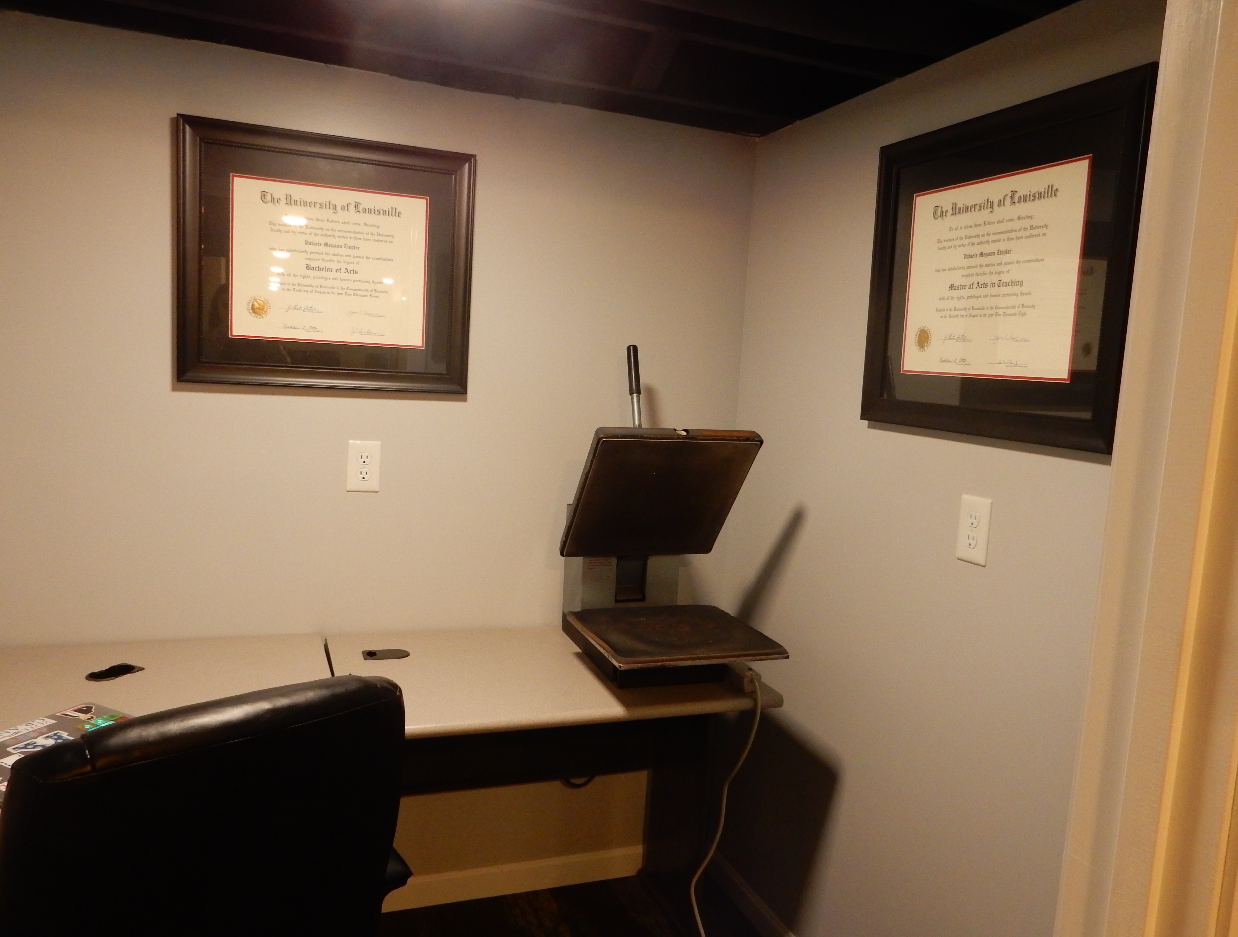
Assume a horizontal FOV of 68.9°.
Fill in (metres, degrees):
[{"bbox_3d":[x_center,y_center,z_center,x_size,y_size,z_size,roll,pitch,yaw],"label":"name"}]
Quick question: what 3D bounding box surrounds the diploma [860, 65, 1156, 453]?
[{"bbox_3d":[0.668,-0.350,1.653,0.030,0.575,0.647,-1,8,-20],"label":"diploma"}]

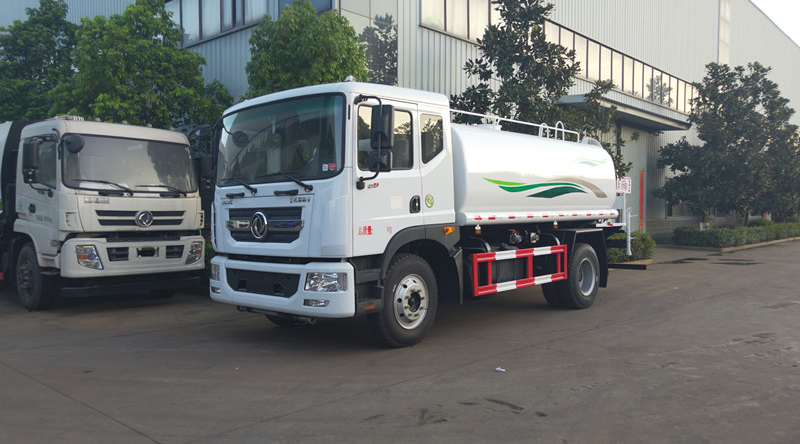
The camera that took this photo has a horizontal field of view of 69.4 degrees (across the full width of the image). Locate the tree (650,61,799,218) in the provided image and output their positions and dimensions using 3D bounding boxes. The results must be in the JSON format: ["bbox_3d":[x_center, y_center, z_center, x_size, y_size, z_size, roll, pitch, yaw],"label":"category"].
[{"bbox_3d":[13.700,-2.750,24.300,5.200,7.600,5.000,0,1,29],"label":"tree"}]

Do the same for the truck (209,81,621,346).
[{"bbox_3d":[1.006,-0.139,9.160,2.520,2.943,7.521,1,1,42],"label":"truck"}]

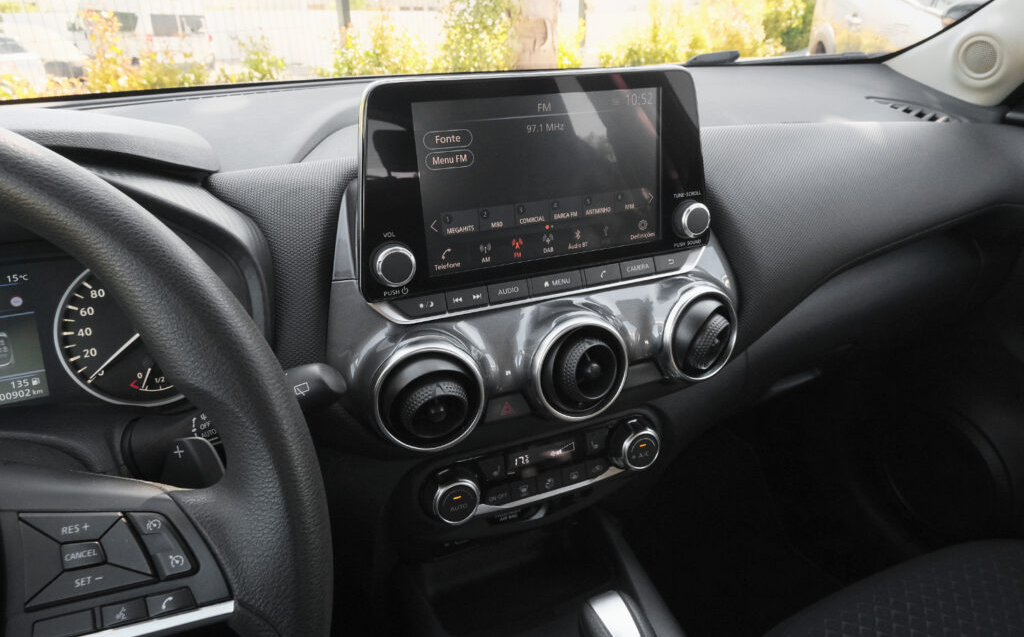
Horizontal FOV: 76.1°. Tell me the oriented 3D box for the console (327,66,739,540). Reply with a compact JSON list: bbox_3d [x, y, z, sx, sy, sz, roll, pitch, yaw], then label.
[{"bbox_3d":[0.025,-0.002,0.478,0.292,0.334,0.135,-11,27,-22],"label":"console"}]

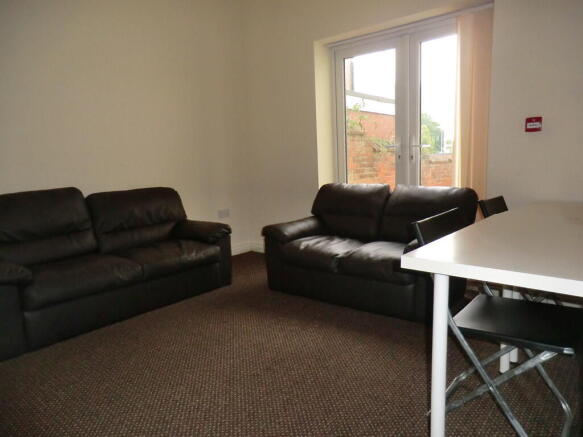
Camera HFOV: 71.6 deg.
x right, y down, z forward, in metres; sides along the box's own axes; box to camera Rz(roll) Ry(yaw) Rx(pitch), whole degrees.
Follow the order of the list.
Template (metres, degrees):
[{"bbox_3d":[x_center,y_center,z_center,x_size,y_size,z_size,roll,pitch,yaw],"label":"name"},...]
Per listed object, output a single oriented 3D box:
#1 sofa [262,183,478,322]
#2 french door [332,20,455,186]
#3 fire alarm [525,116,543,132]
[{"bbox_3d":[0.569,0.163,3.166,1.430,0.820,0.820,5,11,38],"label":"sofa"},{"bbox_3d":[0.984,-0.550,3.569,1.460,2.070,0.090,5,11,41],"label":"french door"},{"bbox_3d":[1.602,-0.615,2.662,0.092,0.090,0.045,5,11,41],"label":"fire alarm"}]

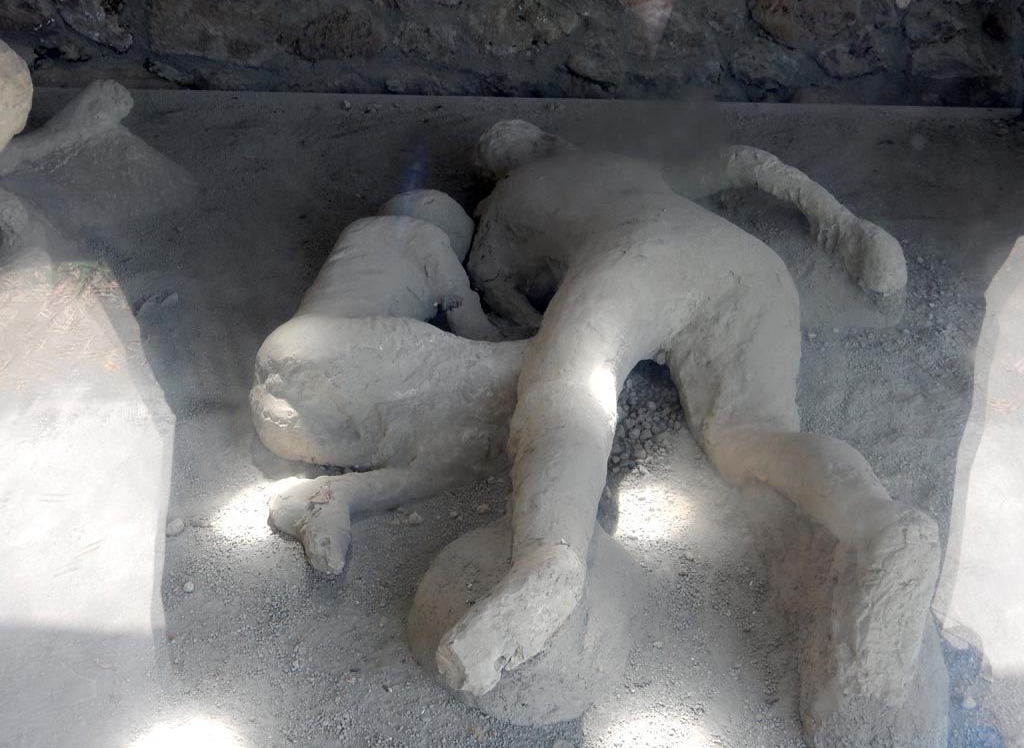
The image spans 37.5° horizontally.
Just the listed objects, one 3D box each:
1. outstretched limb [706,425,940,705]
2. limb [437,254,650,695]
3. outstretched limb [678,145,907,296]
[{"bbox_3d":[0.434,0.207,2.094,0.170,0.210,0.570,-10,33,-15],"label":"outstretched limb"},{"bbox_3d":[0.087,0.093,2.205,0.197,0.245,0.885,8,33,12],"label":"limb"},{"bbox_3d":[0.551,-0.309,2.905,0.449,0.215,0.201,13,34,20],"label":"outstretched limb"}]

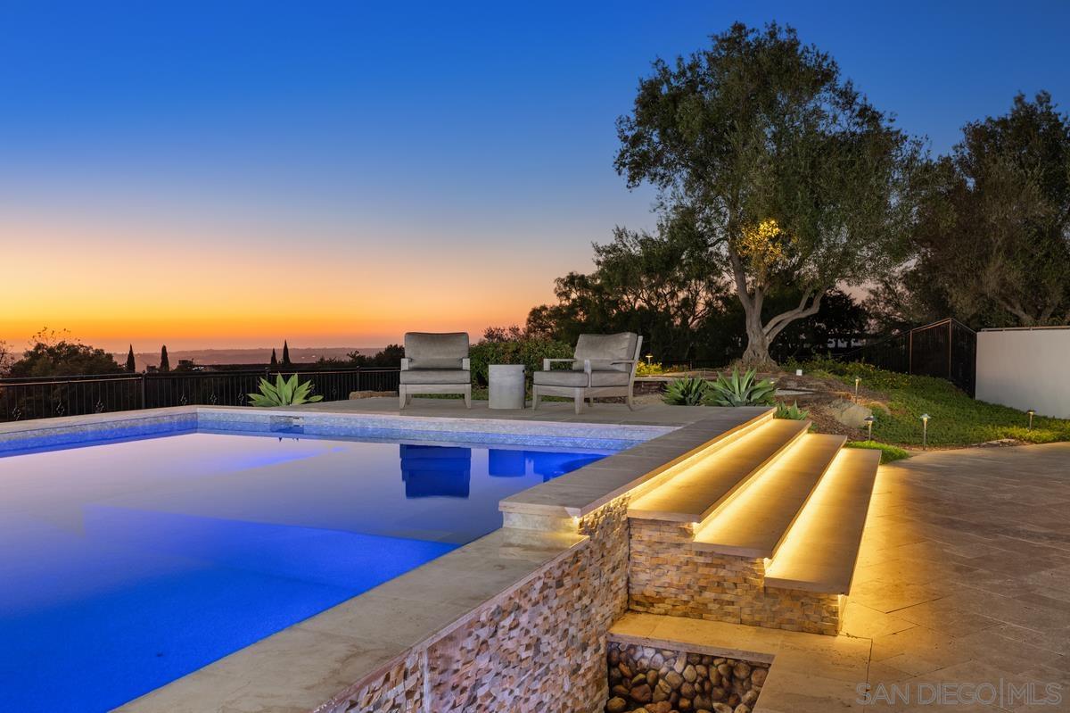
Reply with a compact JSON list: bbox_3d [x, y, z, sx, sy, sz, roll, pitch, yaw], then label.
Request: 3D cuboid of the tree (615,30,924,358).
[{"bbox_3d":[4.561,-3.204,14.000,5.950,6.700,5.600,0,1,0],"label":"tree"}]

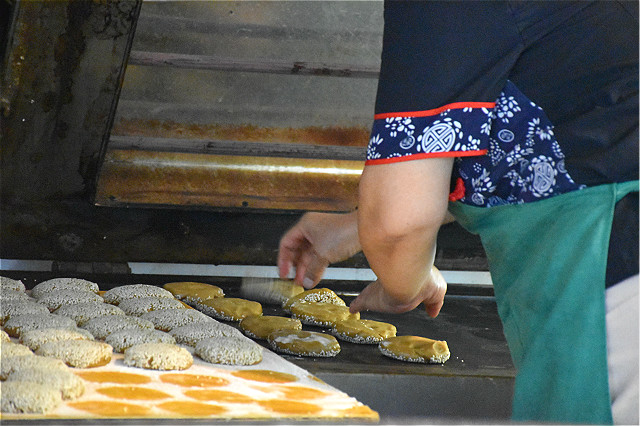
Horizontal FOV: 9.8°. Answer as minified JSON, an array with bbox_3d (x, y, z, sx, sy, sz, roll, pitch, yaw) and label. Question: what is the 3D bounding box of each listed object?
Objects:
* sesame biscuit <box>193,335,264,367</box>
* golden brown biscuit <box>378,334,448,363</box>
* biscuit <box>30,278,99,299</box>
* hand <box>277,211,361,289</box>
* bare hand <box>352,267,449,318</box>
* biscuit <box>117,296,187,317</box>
[{"bbox_3d":[-0.107,0.162,4.363,0.082,0.021,0.082,4,8,0],"label":"sesame biscuit"},{"bbox_3d":[0.115,0.165,4.530,0.086,0.019,0.086,4,8,0],"label":"golden brown biscuit"},{"bbox_3d":[-0.322,0.099,4.706,0.086,0.021,0.086,4,8,0],"label":"biscuit"},{"bbox_3d":[-0.002,0.047,4.780,0.105,0.095,0.090,4,8,-1],"label":"hand"},{"bbox_3d":[0.097,0.098,4.668,0.105,0.065,0.120,2,9,-27],"label":"bare hand"},{"bbox_3d":[-0.208,0.120,4.615,0.086,0.021,0.086,4,8,0],"label":"biscuit"}]

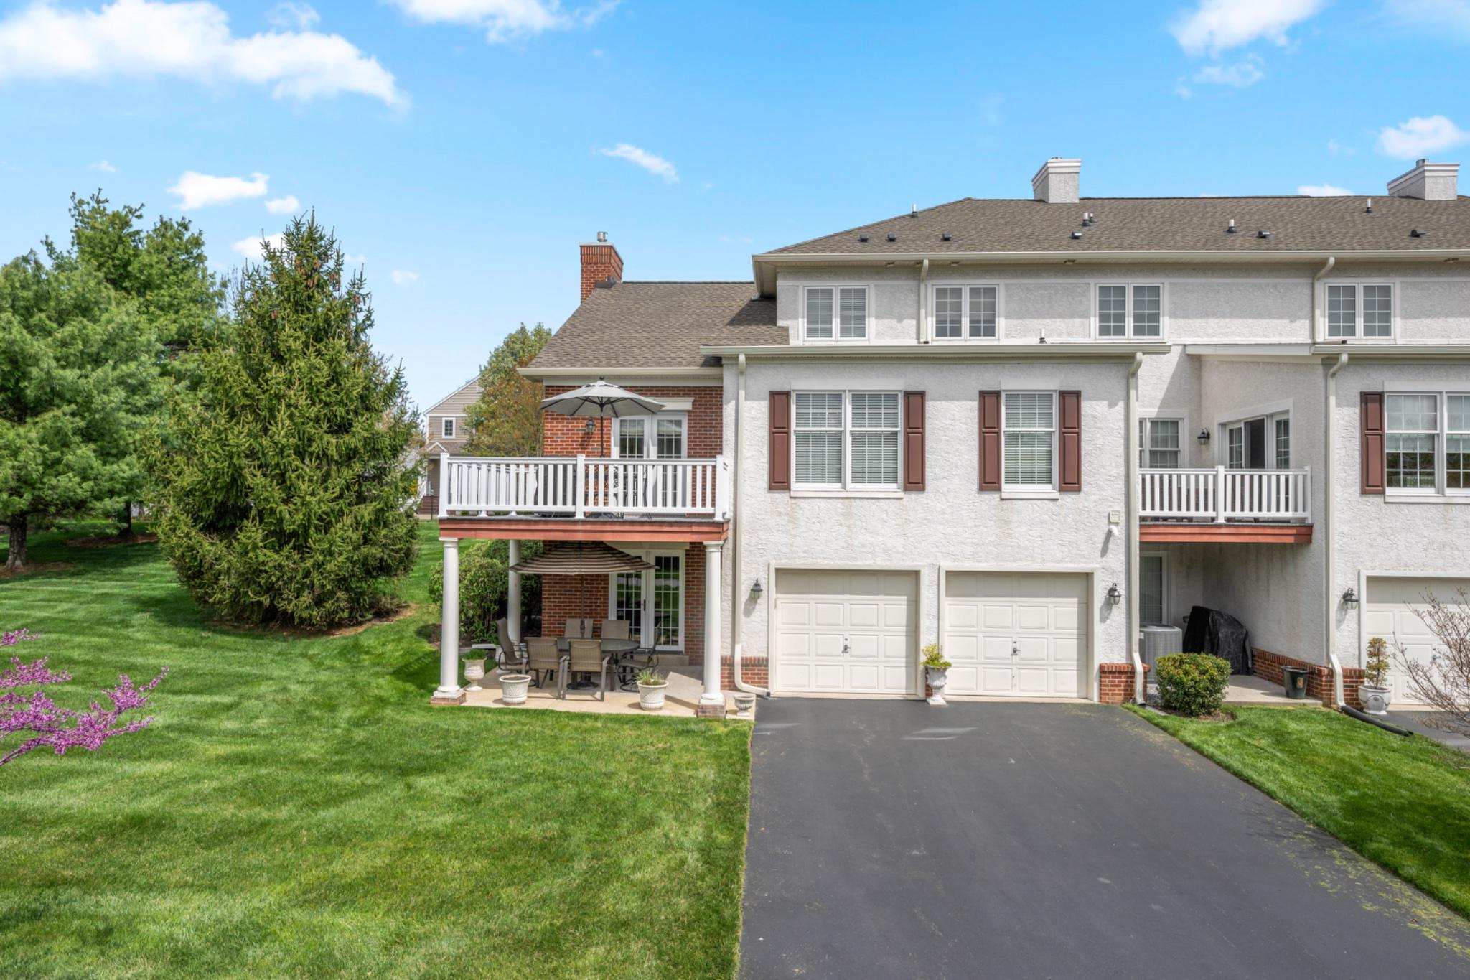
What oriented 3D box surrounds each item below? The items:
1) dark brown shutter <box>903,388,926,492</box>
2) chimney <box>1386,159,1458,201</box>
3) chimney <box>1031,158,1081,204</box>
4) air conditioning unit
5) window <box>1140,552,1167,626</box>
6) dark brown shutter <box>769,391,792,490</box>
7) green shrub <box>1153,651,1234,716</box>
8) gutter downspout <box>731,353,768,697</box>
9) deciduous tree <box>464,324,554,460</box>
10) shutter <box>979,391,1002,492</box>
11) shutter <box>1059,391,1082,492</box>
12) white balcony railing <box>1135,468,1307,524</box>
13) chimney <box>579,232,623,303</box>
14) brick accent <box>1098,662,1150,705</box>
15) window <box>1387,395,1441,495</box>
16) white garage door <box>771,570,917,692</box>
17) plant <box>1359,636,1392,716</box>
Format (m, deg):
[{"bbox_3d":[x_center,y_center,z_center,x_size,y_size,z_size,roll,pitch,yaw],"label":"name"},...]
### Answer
[{"bbox_3d":[3.053,-0.830,13.219,0.376,1.712,0.050,0,-1,3],"label":"dark brown shutter"},{"bbox_3d":[19.200,-8.480,21.636,0.930,1.350,1.290,0,-1,2],"label":"chimney"},{"bbox_3d":[9.335,-8.712,22.524,0.923,1.331,1.340,0,-1,3],"label":"chimney"},{"bbox_3d":[7.414,2.885,13.788,0.700,0.934,0.700,0,-1,3],"label":"air conditioning unit"},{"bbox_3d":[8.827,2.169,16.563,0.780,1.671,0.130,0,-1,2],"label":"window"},{"bbox_3d":[0.782,-0.849,13.406,0.372,1.710,0.045,0,-1,3],"label":"dark brown shutter"},{"bbox_3d":[7.450,3.097,12.615,1.120,0.885,1.120,0,-1,3],"label":"green shrub"},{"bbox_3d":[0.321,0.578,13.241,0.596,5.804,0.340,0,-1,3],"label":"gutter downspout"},{"bbox_3d":[-6.791,-1.426,26.381,5.000,8.516,5.000,0,-1,3],"label":"deciduous tree"},{"bbox_3d":[4.355,-0.833,13.238,0.372,1.710,0.045,0,-1,3],"label":"shutter"},{"bbox_3d":[5.642,-0.820,13.056,0.381,1.725,0.050,0,-1,2],"label":"shutter"},{"bbox_3d":[8.130,0.078,12.956,2.868,0.946,0.120,0,-1,3],"label":"white balcony railing"},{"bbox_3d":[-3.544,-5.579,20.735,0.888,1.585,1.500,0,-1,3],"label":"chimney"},{"bbox_3d":[6.343,3.163,12.713,0.802,0.654,0.200,0,-1,3],"label":"brick accent"},{"bbox_3d":[11.241,-0.775,12.880,0.923,1.667,0.130,0,-1,2],"label":"window"},{"bbox_3d":[1.924,2.455,13.480,2.440,2.143,0.060,0,-1,3],"label":"white garage door"},{"bbox_3d":[10.315,2.973,12.489,0.440,1.206,0.440,0,-1,3],"label":"plant"}]

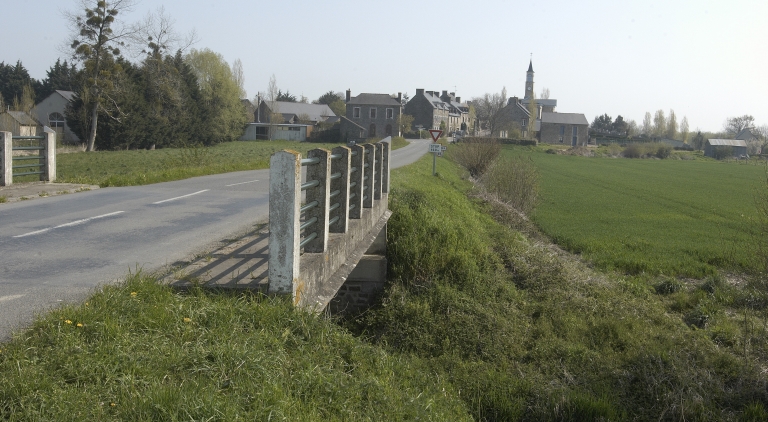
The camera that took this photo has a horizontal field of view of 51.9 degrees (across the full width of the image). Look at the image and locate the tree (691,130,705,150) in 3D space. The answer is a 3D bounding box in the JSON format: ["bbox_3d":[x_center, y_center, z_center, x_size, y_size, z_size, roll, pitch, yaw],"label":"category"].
[{"bbox_3d":[73.690,-16.428,185.000,2.800,4.700,2.800,2,6,0],"label":"tree"}]

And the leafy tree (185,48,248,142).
[{"bbox_3d":[-22.736,-15.677,107.000,8.600,12.600,8.000,2,6,0],"label":"leafy tree"}]

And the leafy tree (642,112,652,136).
[{"bbox_3d":[73.398,-22.466,220.000,2.400,10.200,2.400,2,6,0],"label":"leafy tree"}]

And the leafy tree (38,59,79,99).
[{"bbox_3d":[-47.631,-16.558,115.000,6.000,11.300,5.500,2,6,0],"label":"leafy tree"}]

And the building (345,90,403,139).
[{"bbox_3d":[-2.105,-19.281,158.000,10.800,9.400,7.000,2,6,0],"label":"building"}]

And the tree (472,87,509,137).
[{"bbox_3d":[24.048,-22.354,178.000,8.000,11.200,7.500,2,6,0],"label":"tree"}]

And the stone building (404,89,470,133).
[{"bbox_3d":[12.607,-22.569,183.825,7.200,10.600,26.000,4,6,22],"label":"stone building"}]

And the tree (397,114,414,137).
[{"bbox_3d":[4.118,-16.378,151.000,3.400,4.900,3.300,2,6,0],"label":"tree"}]

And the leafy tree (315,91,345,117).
[{"bbox_3d":[-11.615,-20.779,168.000,6.200,9.600,5.800,2,6,0],"label":"leafy tree"}]

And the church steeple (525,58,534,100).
[{"bbox_3d":[44.298,-40.036,240.000,2.500,12.600,2.500,2,6,0],"label":"church steeple"}]

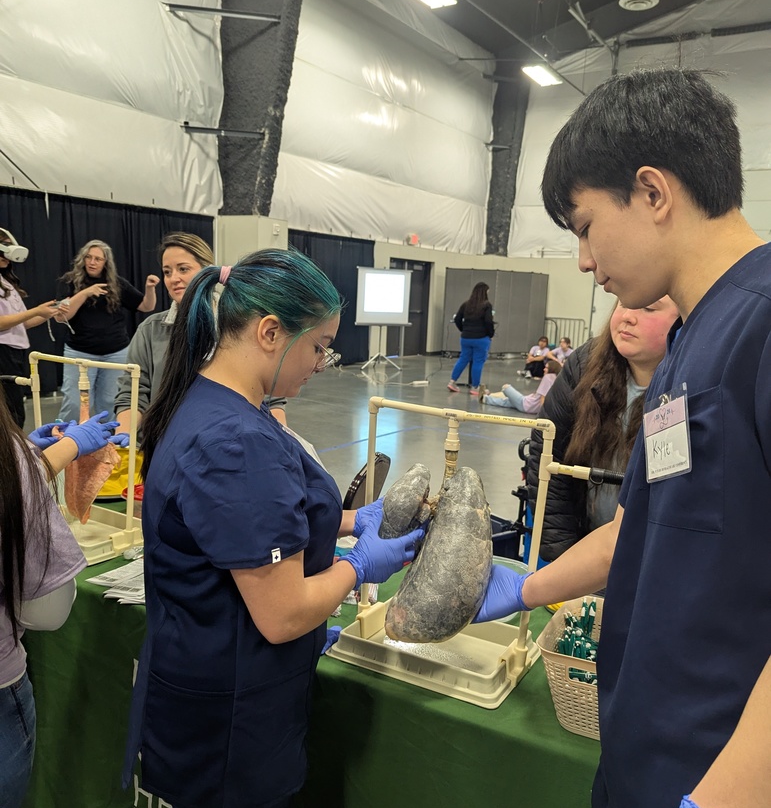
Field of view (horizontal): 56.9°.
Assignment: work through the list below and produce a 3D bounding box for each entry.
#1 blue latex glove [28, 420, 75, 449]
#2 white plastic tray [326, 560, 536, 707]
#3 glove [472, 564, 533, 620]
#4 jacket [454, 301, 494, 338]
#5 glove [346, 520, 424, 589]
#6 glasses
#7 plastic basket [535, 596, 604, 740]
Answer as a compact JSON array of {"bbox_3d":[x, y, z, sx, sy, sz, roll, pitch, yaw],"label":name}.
[{"bbox_3d":[-0.841,0.084,1.780,0.155,0.085,0.090,-11,14,-34],"label":"blue latex glove"},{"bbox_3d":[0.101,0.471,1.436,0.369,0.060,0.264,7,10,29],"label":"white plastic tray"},{"bbox_3d":[0.192,0.352,1.300,0.090,0.110,0.175,-6,-2,-41],"label":"glove"},{"bbox_3d":[1.339,-1.272,10.700,0.550,0.590,0.360,7,10,27],"label":"jacket"},{"bbox_3d":[0.002,0.283,1.330,0.170,0.100,0.085,-29,26,-33],"label":"glove"},{"bbox_3d":[-0.145,-0.117,1.156,0.140,0.045,0.140,40,2,-17],"label":"glasses"},{"bbox_3d":[0.397,0.470,1.249,0.200,0.140,0.265,7,10,29],"label":"plastic basket"}]

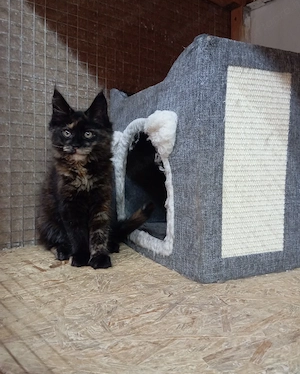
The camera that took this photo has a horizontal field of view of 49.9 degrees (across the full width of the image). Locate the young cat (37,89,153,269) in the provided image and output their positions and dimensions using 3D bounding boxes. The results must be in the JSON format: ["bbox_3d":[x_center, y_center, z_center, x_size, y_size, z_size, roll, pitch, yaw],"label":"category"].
[{"bbox_3d":[-0.102,-0.021,0.652,0.230,0.320,0.205,0,5,-21],"label":"young cat"}]

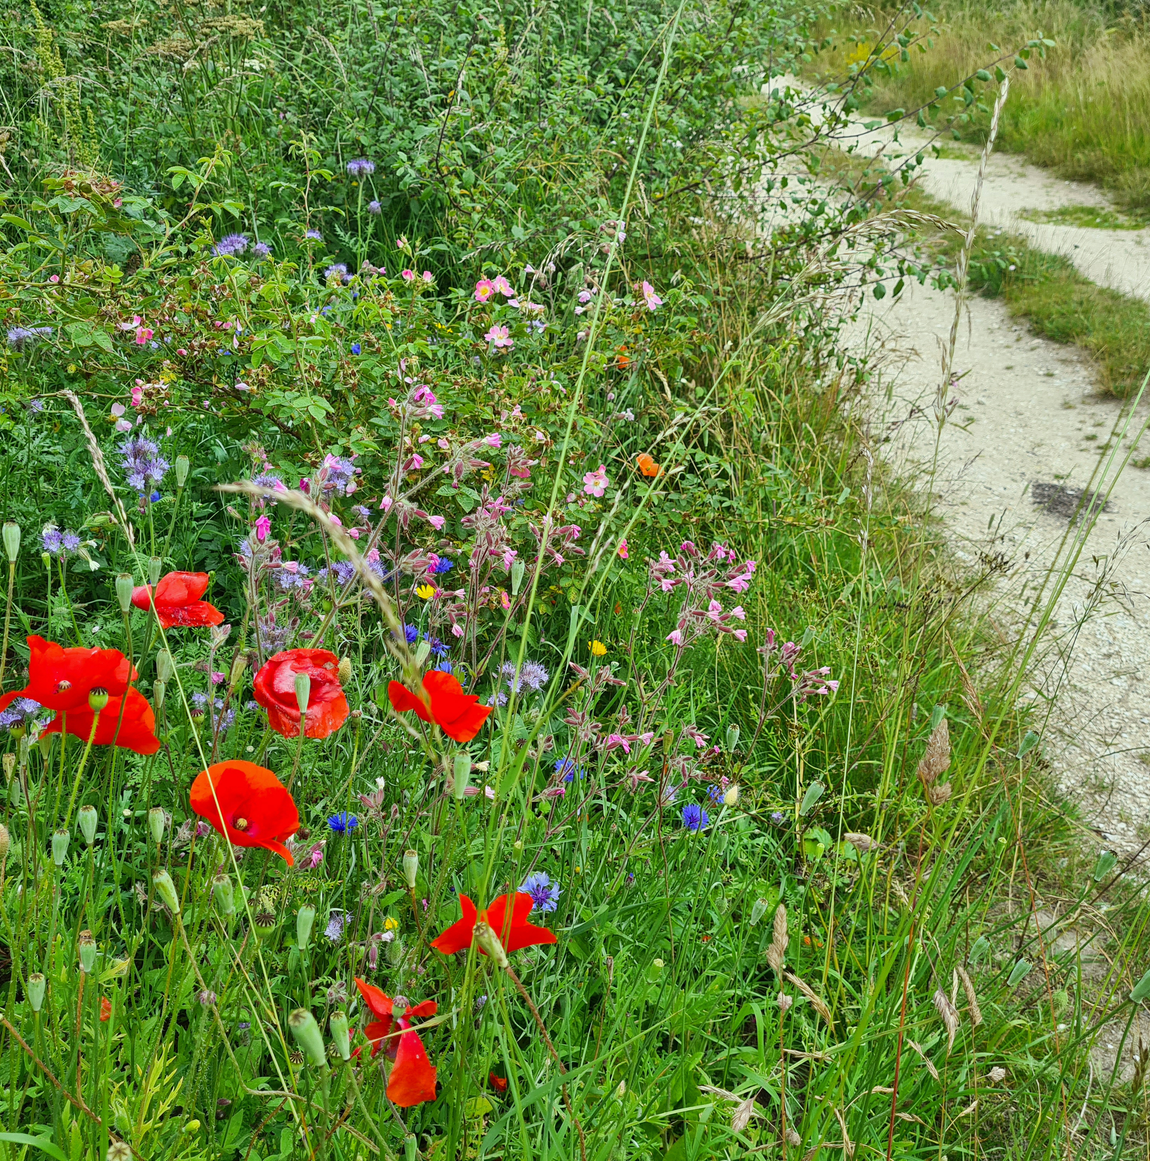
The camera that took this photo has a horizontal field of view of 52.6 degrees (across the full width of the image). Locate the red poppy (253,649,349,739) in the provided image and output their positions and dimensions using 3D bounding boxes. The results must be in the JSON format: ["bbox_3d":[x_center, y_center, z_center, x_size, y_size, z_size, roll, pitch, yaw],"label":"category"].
[{"bbox_3d":[-0.224,0.093,0.950,0.077,0.058,0.077,-8,49,-14],"label":"red poppy"}]

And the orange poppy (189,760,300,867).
[{"bbox_3d":[-0.230,0.162,0.810,0.076,0.058,0.075,-10,51,-17],"label":"orange poppy"}]

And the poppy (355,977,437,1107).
[{"bbox_3d":[-0.106,0.274,0.690,0.052,0.062,0.080,-6,41,-11],"label":"poppy"}]

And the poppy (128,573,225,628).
[{"bbox_3d":[-0.359,0.018,1.050,0.082,0.043,0.073,-10,30,-19],"label":"poppy"}]

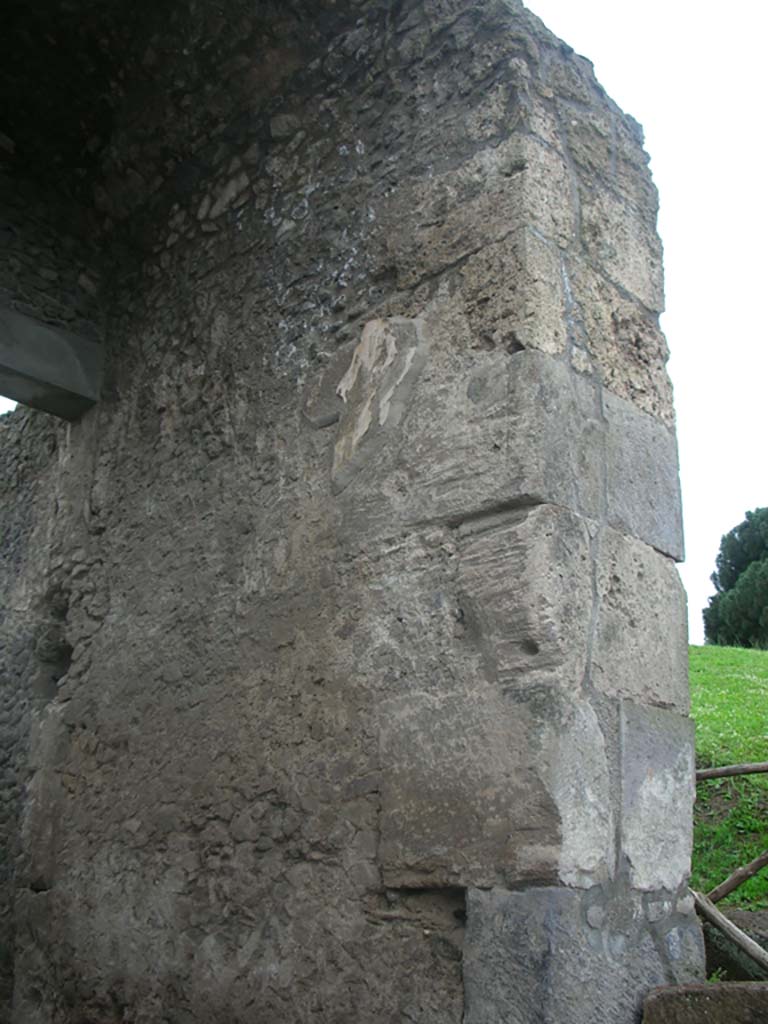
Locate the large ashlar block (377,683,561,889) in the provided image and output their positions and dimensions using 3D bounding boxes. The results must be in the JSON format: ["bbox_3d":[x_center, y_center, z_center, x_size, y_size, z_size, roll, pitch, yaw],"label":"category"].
[{"bbox_3d":[0.296,0.774,2.852,0.260,0.493,0.650,19,-26,-40],"label":"large ashlar block"}]

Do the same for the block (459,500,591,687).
[{"bbox_3d":[0.405,0.277,2.906,0.240,0.487,0.339,19,-26,-40],"label":"block"}]

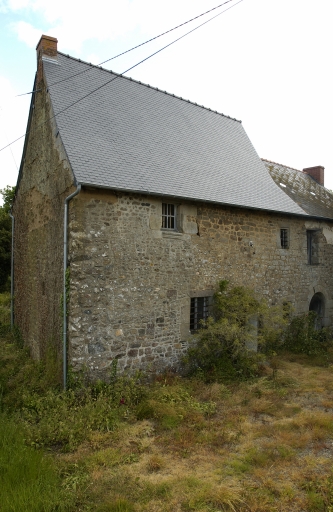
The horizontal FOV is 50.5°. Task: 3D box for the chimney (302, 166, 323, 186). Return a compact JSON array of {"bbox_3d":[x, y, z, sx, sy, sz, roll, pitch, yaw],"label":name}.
[{"bbox_3d":[8.008,-4.191,19.153,0.430,1.080,1.000,2,-3,-36],"label":"chimney"}]

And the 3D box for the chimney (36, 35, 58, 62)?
[{"bbox_3d":[-3.680,-6.199,10.909,0.480,0.790,0.600,2,-3,-36],"label":"chimney"}]

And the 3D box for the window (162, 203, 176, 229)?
[{"bbox_3d":[0.079,-1.165,10.535,0.559,0.810,0.120,2,-3,-36],"label":"window"}]

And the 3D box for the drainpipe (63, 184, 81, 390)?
[{"bbox_3d":[-2.274,0.742,8.286,0.220,4.730,0.560,2,-3,-36],"label":"drainpipe"}]

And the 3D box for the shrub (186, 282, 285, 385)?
[{"bbox_3d":[1.984,1.994,10.565,2.700,2.750,1.600,2,-3,-36],"label":"shrub"}]

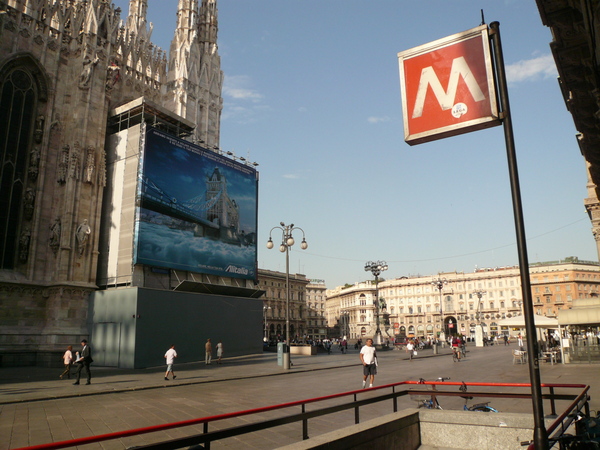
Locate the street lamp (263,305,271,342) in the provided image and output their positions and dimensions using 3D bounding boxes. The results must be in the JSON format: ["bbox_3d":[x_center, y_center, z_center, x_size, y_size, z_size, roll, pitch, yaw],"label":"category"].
[{"bbox_3d":[-12.505,36.331,179.026,3.500,13.637,3.500,-10,-16,34],"label":"street lamp"}]

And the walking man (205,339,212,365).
[{"bbox_3d":[-6.412,8.904,34.085,0.550,1.747,0.420,-6,-14,21],"label":"walking man"}]

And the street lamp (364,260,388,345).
[{"bbox_3d":[12.602,12.609,79.233,3.800,13.648,3.800,-1,-13,0],"label":"street lamp"}]

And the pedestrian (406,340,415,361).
[{"bbox_3d":[9.091,10.373,39.999,0.650,1.659,0.500,-4,-14,15],"label":"pedestrian"}]

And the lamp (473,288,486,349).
[{"bbox_3d":[47.344,23.842,127.541,3.500,13.420,3.500,-10,-16,34],"label":"lamp"}]

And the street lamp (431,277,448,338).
[{"bbox_3d":[29.753,17.676,102.489,3.500,13.265,3.500,-10,-16,34],"label":"street lamp"}]

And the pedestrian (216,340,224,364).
[{"bbox_3d":[-5.743,9.173,34.972,0.520,1.611,0.420,-8,-15,27],"label":"pedestrian"}]

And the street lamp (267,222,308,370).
[{"bbox_3d":[-0.754,4.188,29.625,2.600,8.895,2.600,2,-14,-13],"label":"street lamp"}]

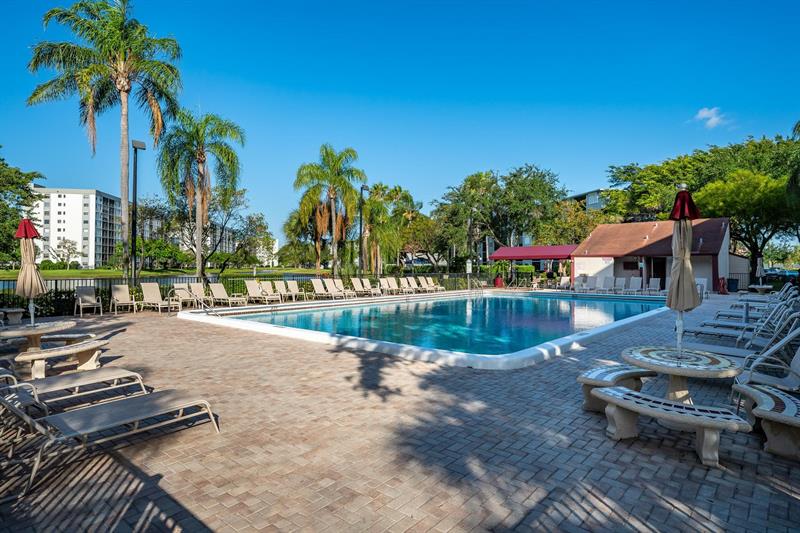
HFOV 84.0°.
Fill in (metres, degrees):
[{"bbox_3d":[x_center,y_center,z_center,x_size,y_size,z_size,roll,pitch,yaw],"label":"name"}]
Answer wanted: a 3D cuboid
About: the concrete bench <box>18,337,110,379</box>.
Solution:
[{"bbox_3d":[-4.870,1.400,6.540,0.480,0.430,1.250,0,0,23],"label":"concrete bench"}]

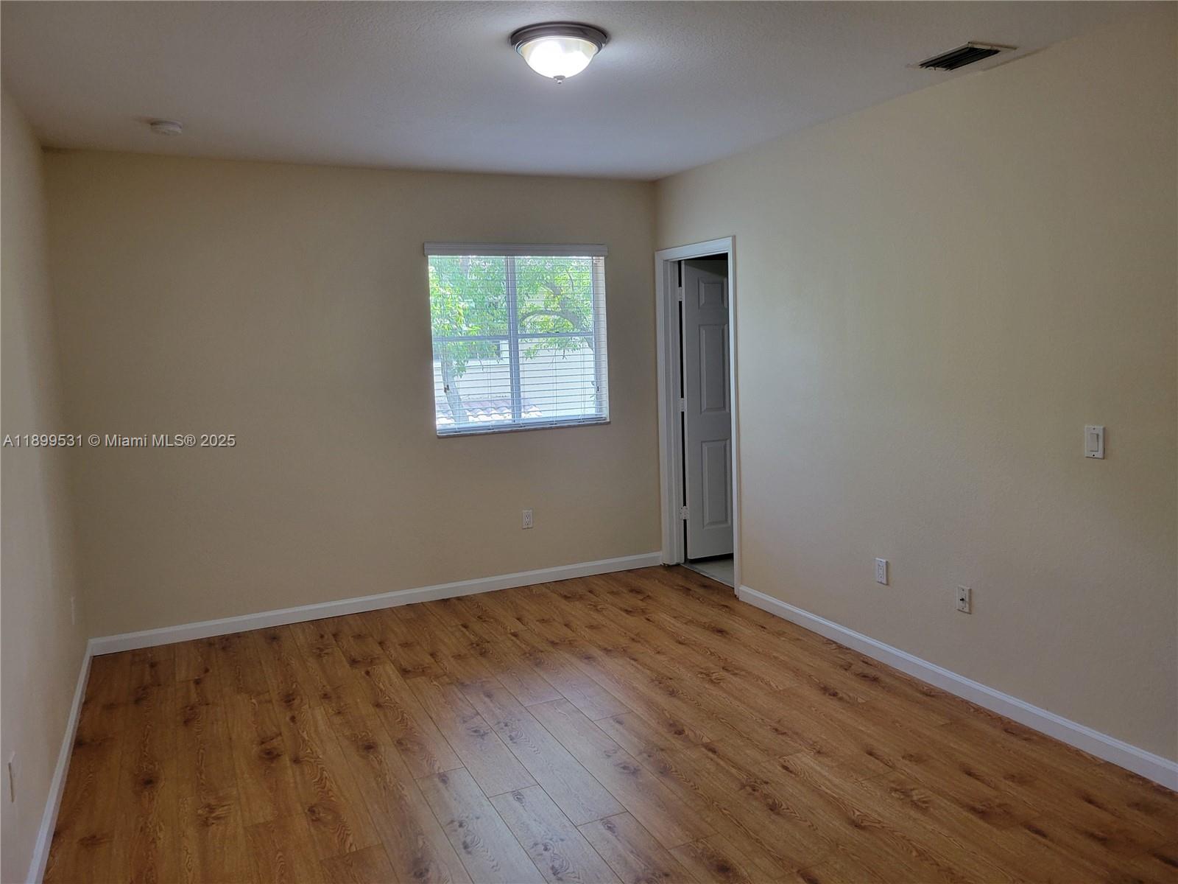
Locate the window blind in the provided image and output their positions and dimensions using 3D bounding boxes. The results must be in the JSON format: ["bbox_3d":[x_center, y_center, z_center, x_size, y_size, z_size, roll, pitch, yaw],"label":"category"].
[{"bbox_3d":[-0.406,-0.642,5.420,1.170,1.101,0.075,-5,7,-25],"label":"window blind"}]

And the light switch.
[{"bbox_3d":[1.776,0.003,3.113,0.010,0.112,0.071,-5,7,-25],"label":"light switch"}]

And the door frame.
[{"bbox_3d":[0.708,-0.159,5.480,0.133,2.085,0.894,-5,7,-25],"label":"door frame"}]

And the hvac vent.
[{"bbox_3d":[1.362,-1.397,3.246,0.231,0.020,0.298,-5,7,-25],"label":"hvac vent"}]

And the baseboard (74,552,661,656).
[{"bbox_3d":[-1.035,0.922,5.270,3.392,0.091,0.015,-5,7,-25],"label":"baseboard"}]

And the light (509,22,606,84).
[{"bbox_3d":[-0.099,-1.256,2.928,0.318,0.138,0.318,-2,7,0],"label":"light"}]

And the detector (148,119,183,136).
[{"bbox_3d":[-1.845,-1.366,3.862,0.128,0.038,0.128,-5,7,-25],"label":"detector"}]

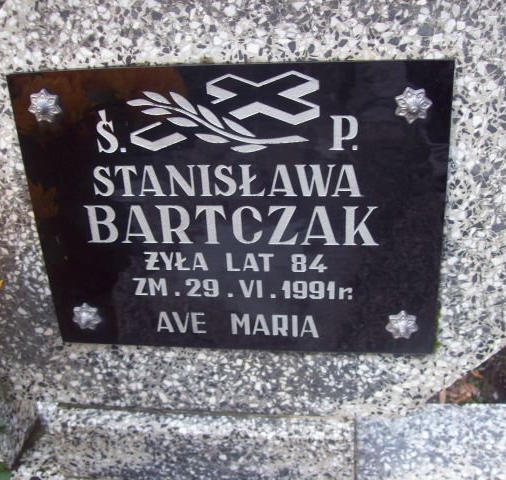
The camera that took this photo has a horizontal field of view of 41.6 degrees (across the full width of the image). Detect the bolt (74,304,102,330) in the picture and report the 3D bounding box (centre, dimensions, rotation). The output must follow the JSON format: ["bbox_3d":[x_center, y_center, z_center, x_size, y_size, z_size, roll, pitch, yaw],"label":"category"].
[{"bbox_3d":[-0.179,0.084,0.706,0.032,0.032,0.013,0,26,8],"label":"bolt"}]

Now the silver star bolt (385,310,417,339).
[{"bbox_3d":[0.148,0.088,0.659,0.032,0.032,0.013,0,26,8],"label":"silver star bolt"}]

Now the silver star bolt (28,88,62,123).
[{"bbox_3d":[-0.193,-0.121,0.608,0.032,0.032,0.013,0,26,8],"label":"silver star bolt"}]

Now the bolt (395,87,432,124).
[{"bbox_3d":[0.136,-0.113,0.563,0.032,0.032,0.013,0,26,8],"label":"bolt"}]

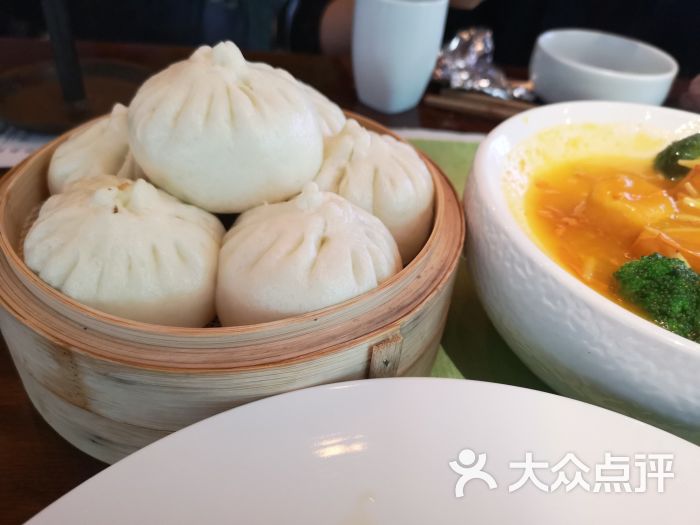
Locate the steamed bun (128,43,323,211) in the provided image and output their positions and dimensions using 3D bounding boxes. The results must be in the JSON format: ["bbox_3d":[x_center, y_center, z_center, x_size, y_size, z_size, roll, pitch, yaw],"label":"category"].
[{"bbox_3d":[-0.050,-0.054,0.220,0.078,0.066,0.078,5,41,0],"label":"steamed bun"}]

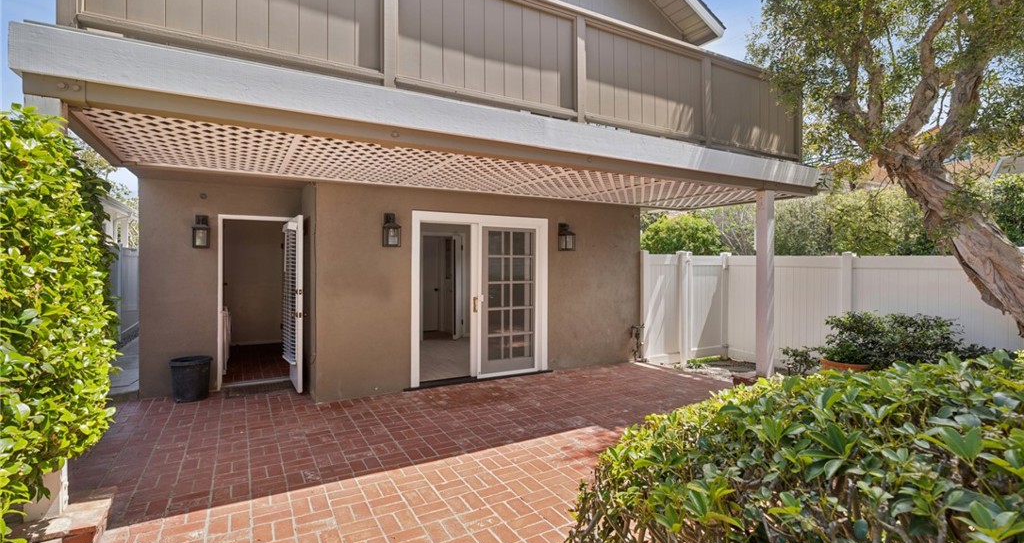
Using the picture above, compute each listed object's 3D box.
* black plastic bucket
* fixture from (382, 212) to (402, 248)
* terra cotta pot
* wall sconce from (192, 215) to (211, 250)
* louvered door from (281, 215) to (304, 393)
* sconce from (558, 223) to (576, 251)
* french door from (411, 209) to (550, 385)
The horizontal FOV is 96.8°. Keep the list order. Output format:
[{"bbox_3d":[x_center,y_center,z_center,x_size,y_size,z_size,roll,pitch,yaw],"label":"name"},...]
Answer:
[{"bbox_3d":[-3.600,1.210,5.110,0.405,0.450,0.405,0,0,-27],"label":"black plastic bucket"},{"bbox_3d":[-1.386,-0.481,5.249,0.175,0.405,0.205,0,0,-27],"label":"fixture"},{"bbox_3d":[3.860,1.225,5.200,0.550,0.420,0.550,0,0,0],"label":"terra cotta pot"},{"bbox_3d":[-3.648,-0.465,5.337,0.175,0.405,0.205,0,0,-27],"label":"wall sconce"},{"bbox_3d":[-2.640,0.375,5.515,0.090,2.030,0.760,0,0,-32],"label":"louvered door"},{"bbox_3d":[0.761,-0.483,6.362,0.175,0.405,0.205,0,0,-27],"label":"sconce"},{"bbox_3d":[-0.370,0.335,5.930,1.930,2.130,0.120,0,0,-27],"label":"french door"}]

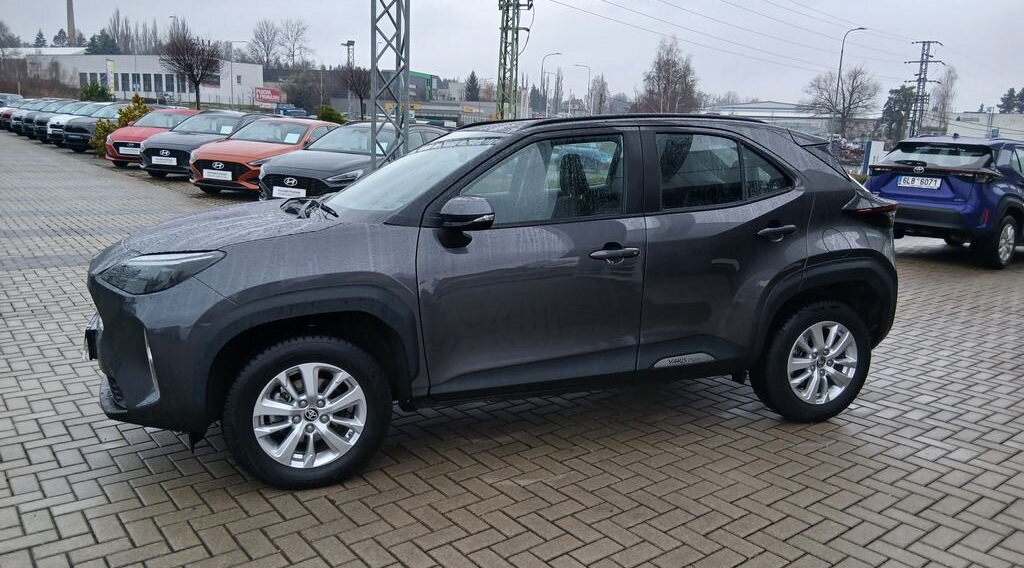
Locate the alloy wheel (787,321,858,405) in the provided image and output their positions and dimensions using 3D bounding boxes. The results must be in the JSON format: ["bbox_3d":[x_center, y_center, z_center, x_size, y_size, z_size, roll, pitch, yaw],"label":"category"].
[{"bbox_3d":[1.574,0.394,3.997,0.440,0.440,0.180,-3,11,-21],"label":"alloy wheel"}]

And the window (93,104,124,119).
[{"bbox_3d":[-12.476,-5.403,24.200,1.380,0.100,0.870,4,42,10],"label":"window"}]

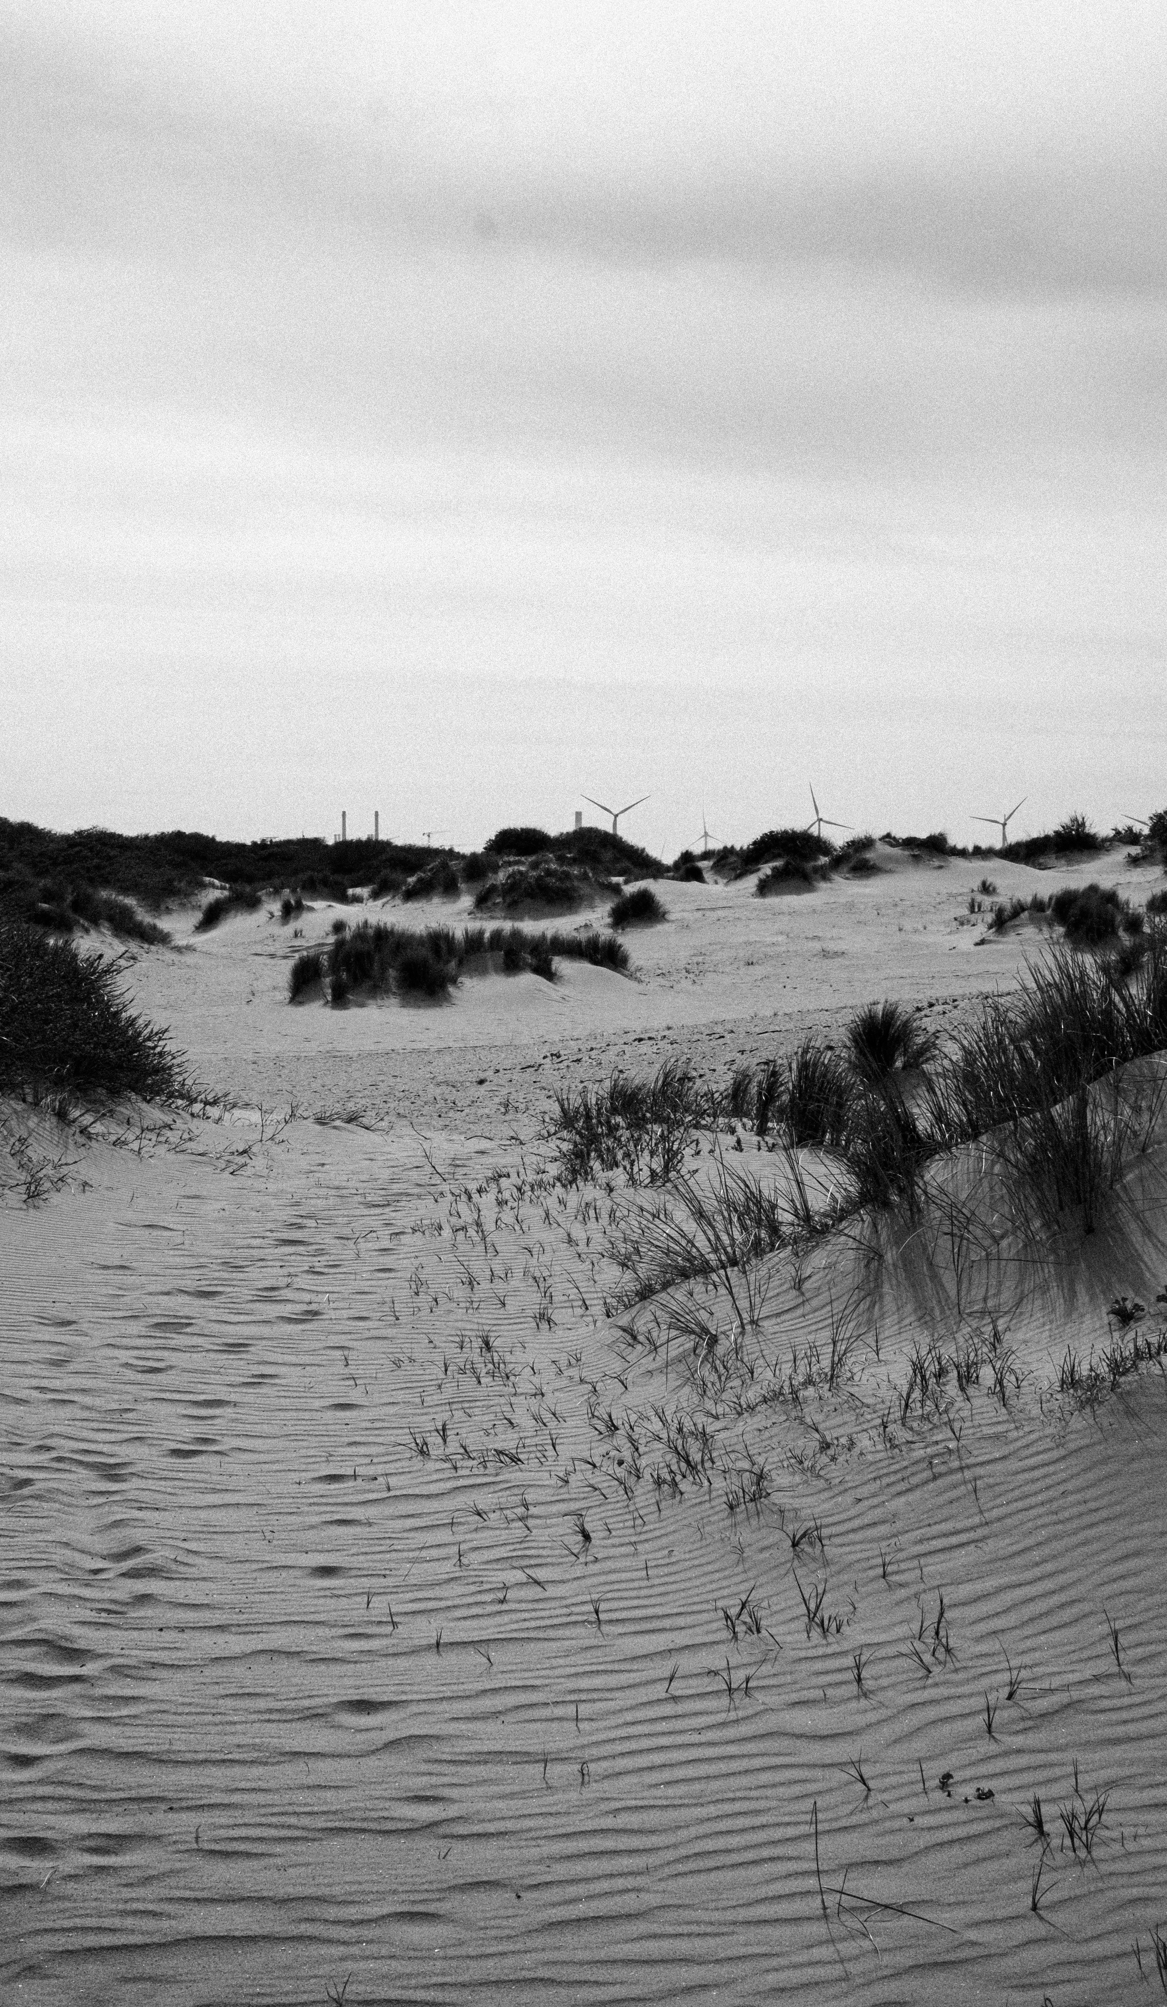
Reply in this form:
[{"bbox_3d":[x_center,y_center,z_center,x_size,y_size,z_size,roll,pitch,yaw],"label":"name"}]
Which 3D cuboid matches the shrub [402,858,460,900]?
[{"bbox_3d":[-4.223,-3.438,82.000,1.654,1.151,1.500,0,3,0],"label":"shrub"}]

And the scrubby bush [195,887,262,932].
[{"bbox_3d":[-7.919,-2.084,66.000,1.472,0.951,1.200,0,3,0],"label":"scrubby bush"}]

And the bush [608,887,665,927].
[{"bbox_3d":[1.208,-2.122,65.000,1.242,0.879,1.150,0,3,0],"label":"bush"}]

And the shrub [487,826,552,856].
[{"bbox_3d":[-2.258,-5.739,105.000,2.285,1.059,2.000,0,3,0],"label":"shrub"}]

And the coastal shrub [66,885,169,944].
[{"bbox_3d":[-8.672,-1.678,55.000,1.927,1.076,1.500,0,3,0],"label":"coastal shrub"}]

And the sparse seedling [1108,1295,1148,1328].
[{"bbox_3d":[1.582,0.897,8.600,0.114,0.093,0.110,0,3,0],"label":"sparse seedling"}]

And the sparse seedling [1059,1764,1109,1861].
[{"bbox_3d":[0.737,1.191,4.350,0.074,0.120,0.080,0,3,0],"label":"sparse seedling"}]

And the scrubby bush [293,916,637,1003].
[{"bbox_3d":[-1.741,-0.588,41.000,4.745,1.137,2.400,0,3,0],"label":"scrubby bush"}]

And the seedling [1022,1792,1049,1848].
[{"bbox_3d":[0.674,1.218,4.400,0.040,0.074,0.045,0,3,0],"label":"seedling"}]

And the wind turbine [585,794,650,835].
[{"bbox_3d":[36.441,-183.800,3300.000,81.000,100.000,11.000,-1,3,-13],"label":"wind turbine"}]

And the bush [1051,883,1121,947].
[{"bbox_3d":[7.827,-1.404,46.000,1.148,0.947,1.100,0,3,0],"label":"bush"}]

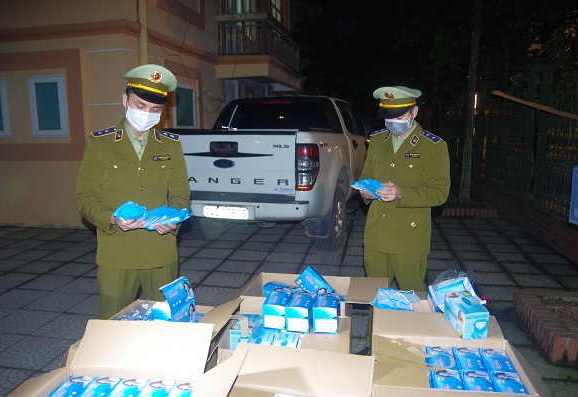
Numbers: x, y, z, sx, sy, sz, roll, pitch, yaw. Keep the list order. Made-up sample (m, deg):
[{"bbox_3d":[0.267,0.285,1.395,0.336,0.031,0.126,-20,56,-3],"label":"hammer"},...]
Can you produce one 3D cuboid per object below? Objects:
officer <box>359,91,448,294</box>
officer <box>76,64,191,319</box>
[{"bbox_3d":[0.716,0.157,2.885,0.520,1.740,0.430,7,12,39],"label":"officer"},{"bbox_3d":[-0.819,0.207,2.425,0.570,1.810,0.440,-4,10,-22],"label":"officer"}]

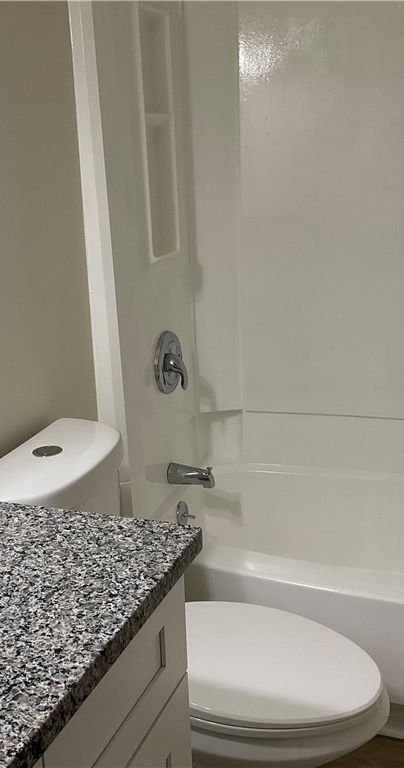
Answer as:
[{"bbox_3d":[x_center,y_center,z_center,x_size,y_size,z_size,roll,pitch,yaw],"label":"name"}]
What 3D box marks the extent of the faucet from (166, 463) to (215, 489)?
[{"bbox_3d":[-0.028,0.277,2.563,0.140,0.063,0.058,4,17,19],"label":"faucet"}]

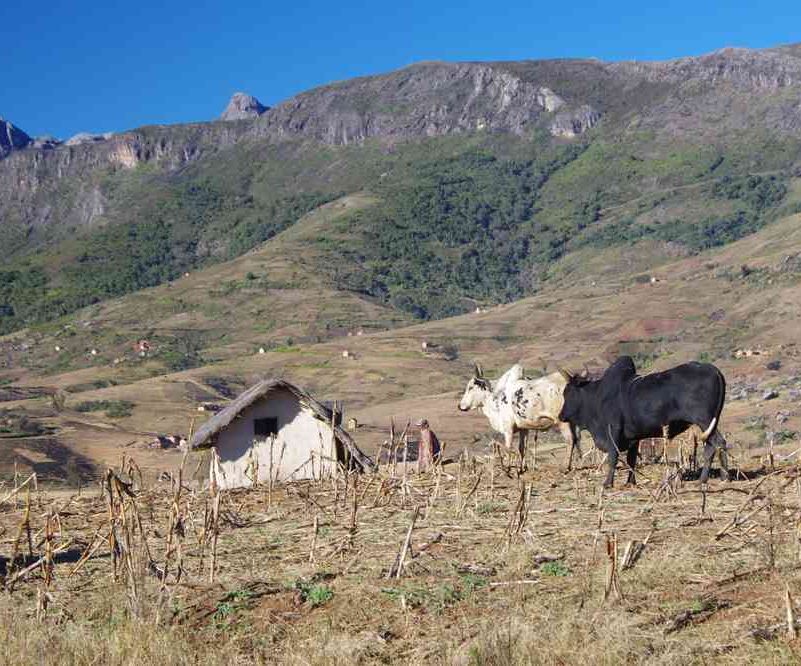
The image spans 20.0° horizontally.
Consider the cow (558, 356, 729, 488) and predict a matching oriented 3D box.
[{"bbox_3d":[2.702,0.990,25.300,1.850,1.450,0.580,0,0,-10],"label":"cow"}]

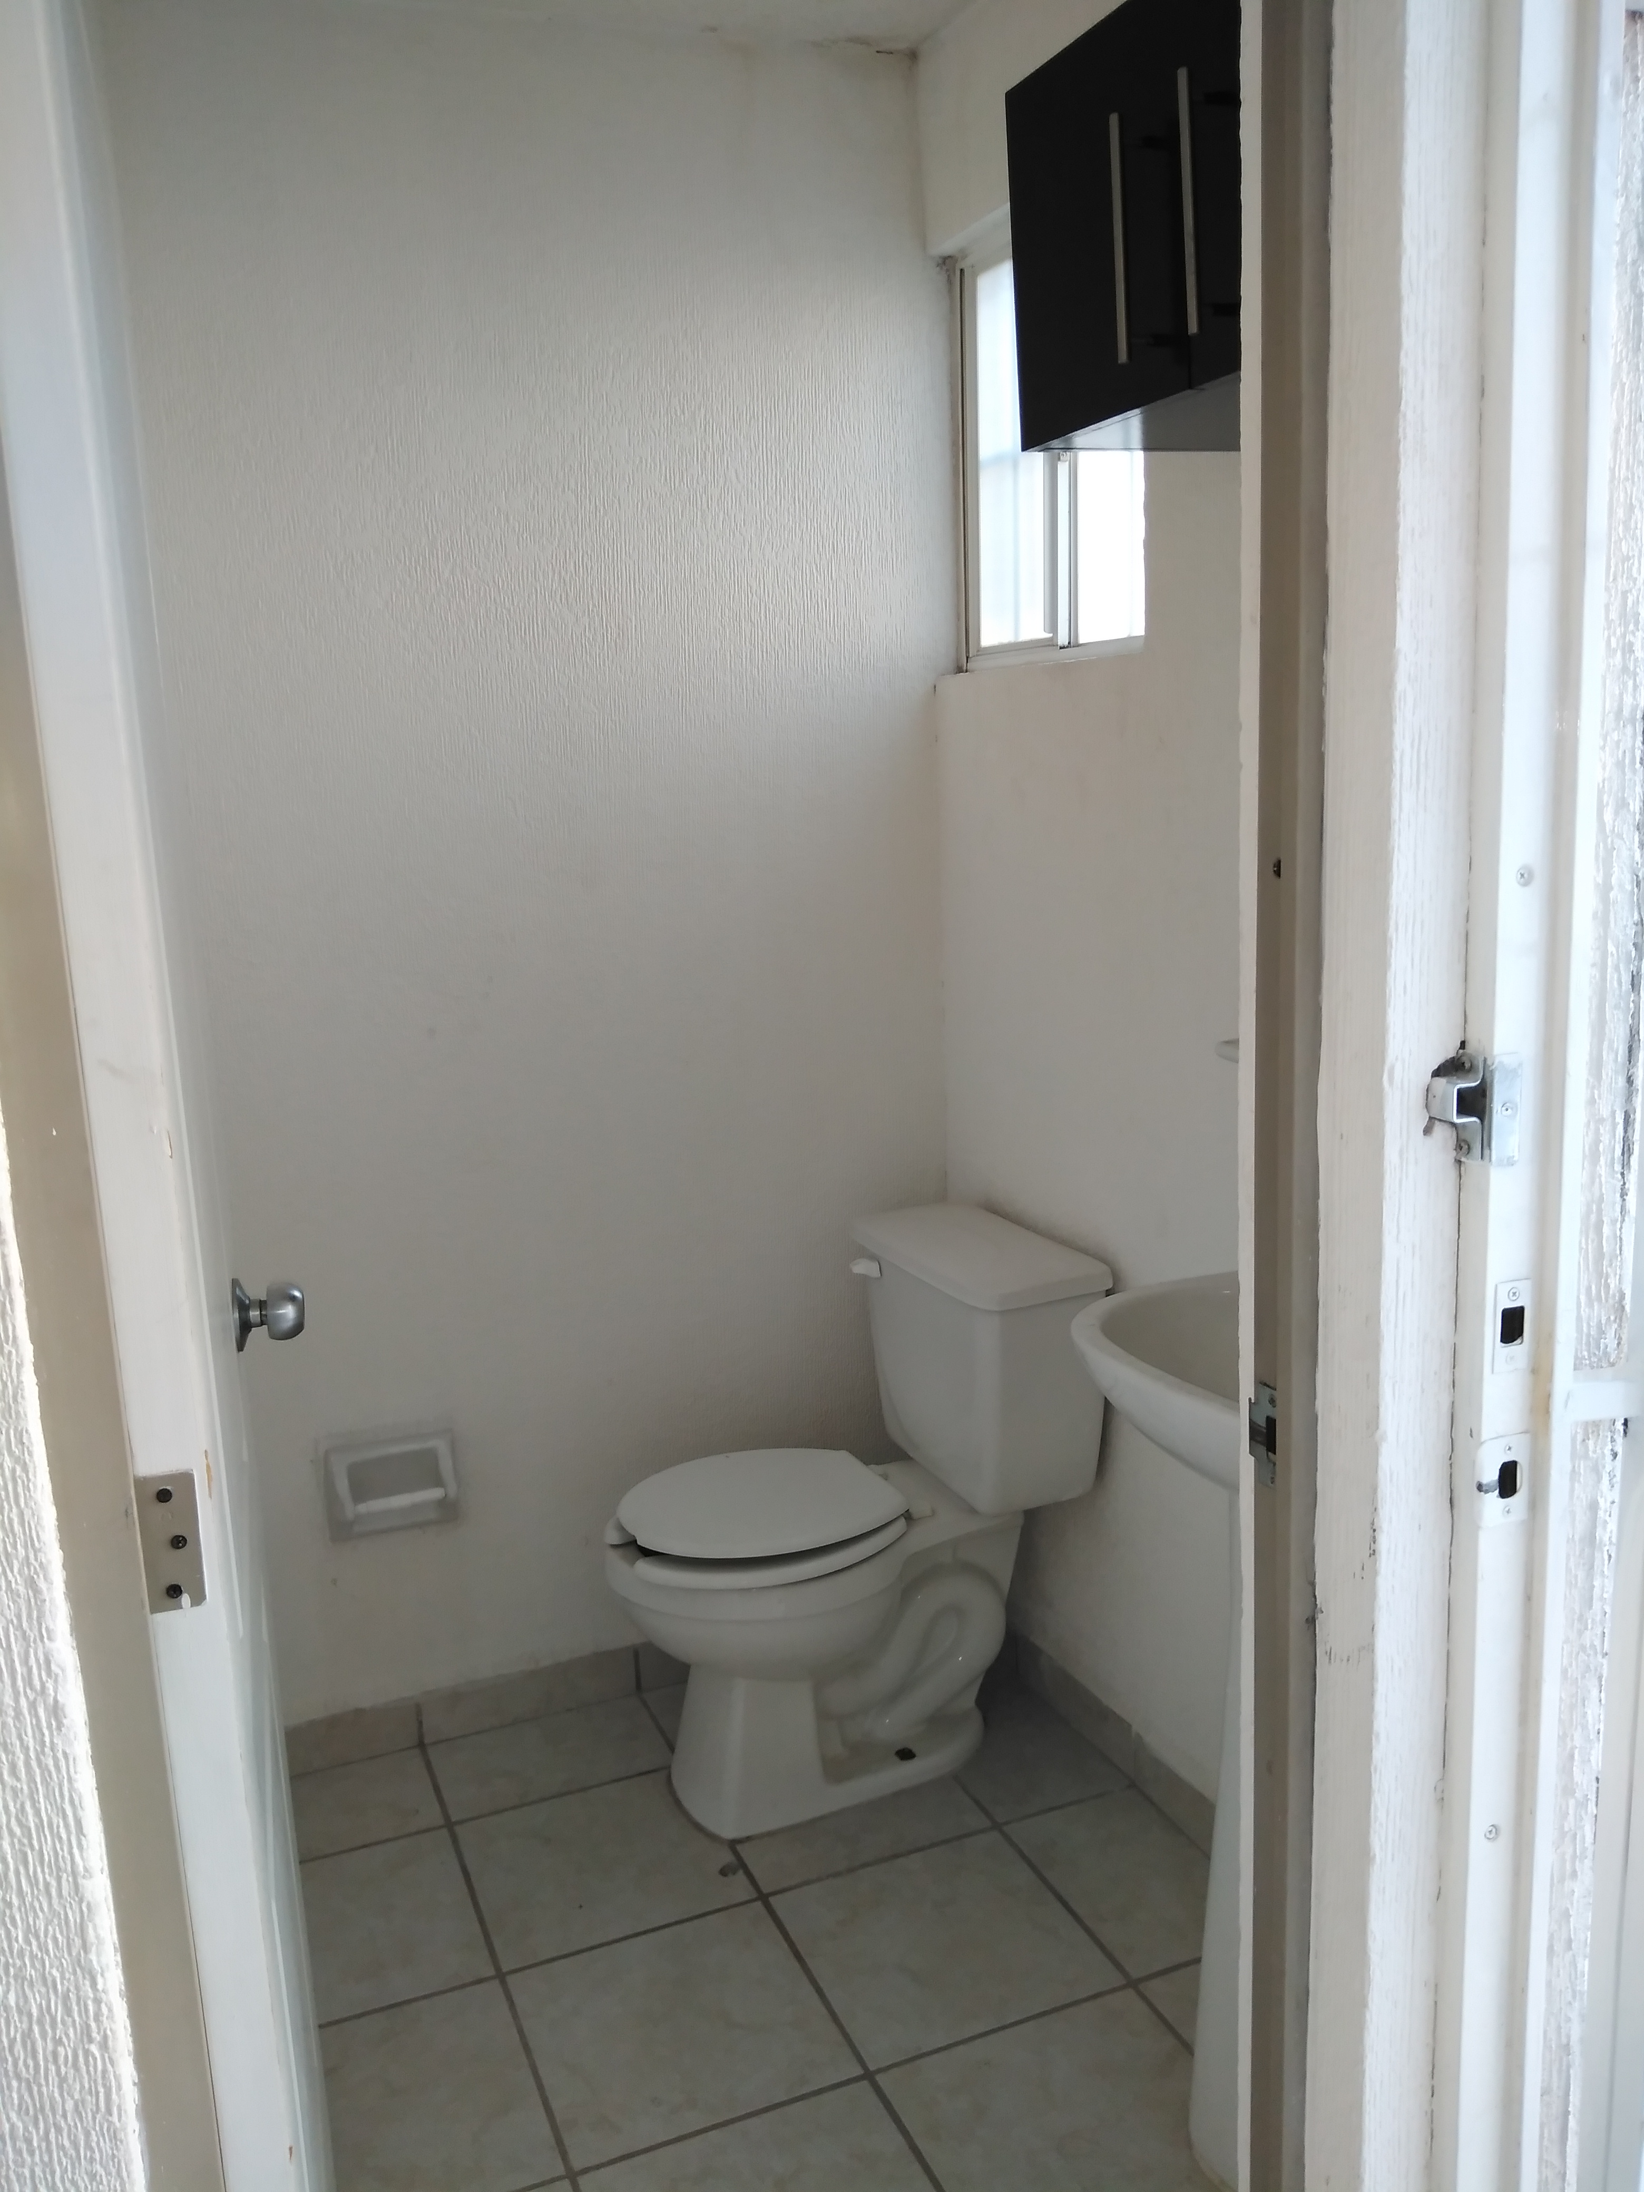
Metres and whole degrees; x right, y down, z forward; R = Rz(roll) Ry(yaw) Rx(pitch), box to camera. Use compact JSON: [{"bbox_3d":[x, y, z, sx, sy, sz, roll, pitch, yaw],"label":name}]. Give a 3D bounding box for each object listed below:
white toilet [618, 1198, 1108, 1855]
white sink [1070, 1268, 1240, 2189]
[{"bbox_3d":[0.024,0.597,2.295,0.656,0.744,0.425,-6,10,-22],"label":"white toilet"},{"bbox_3d":[0.475,0.647,1.614,0.375,0.830,0.508,-6,10,-22],"label":"white sink"}]

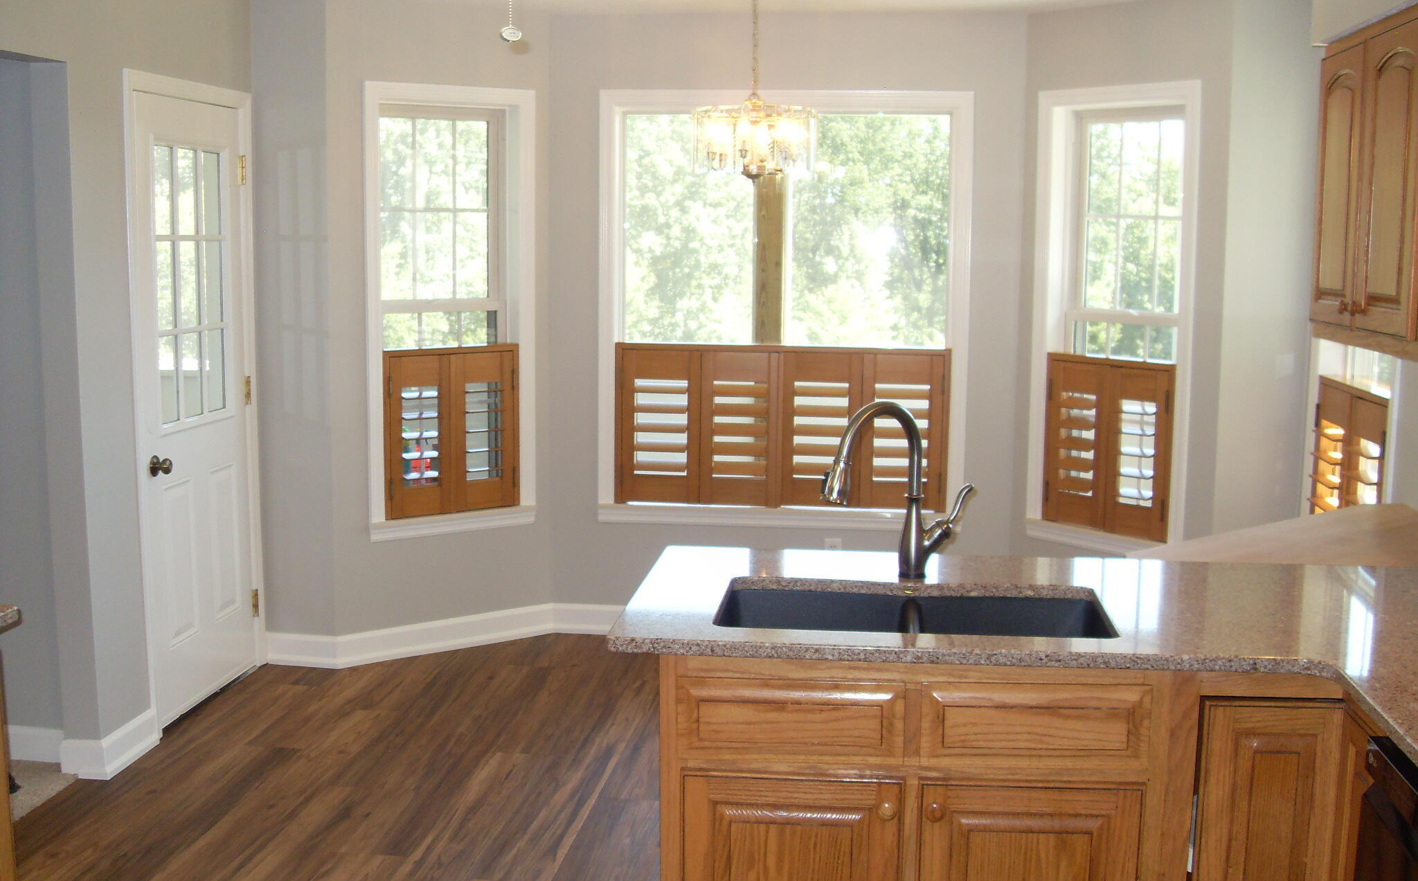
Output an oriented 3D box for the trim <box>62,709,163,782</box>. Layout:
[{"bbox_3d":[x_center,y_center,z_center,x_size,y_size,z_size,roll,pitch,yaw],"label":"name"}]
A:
[{"bbox_3d":[-1.804,0.903,4.563,0.165,0.127,0.350,1,8,7],"label":"trim"}]

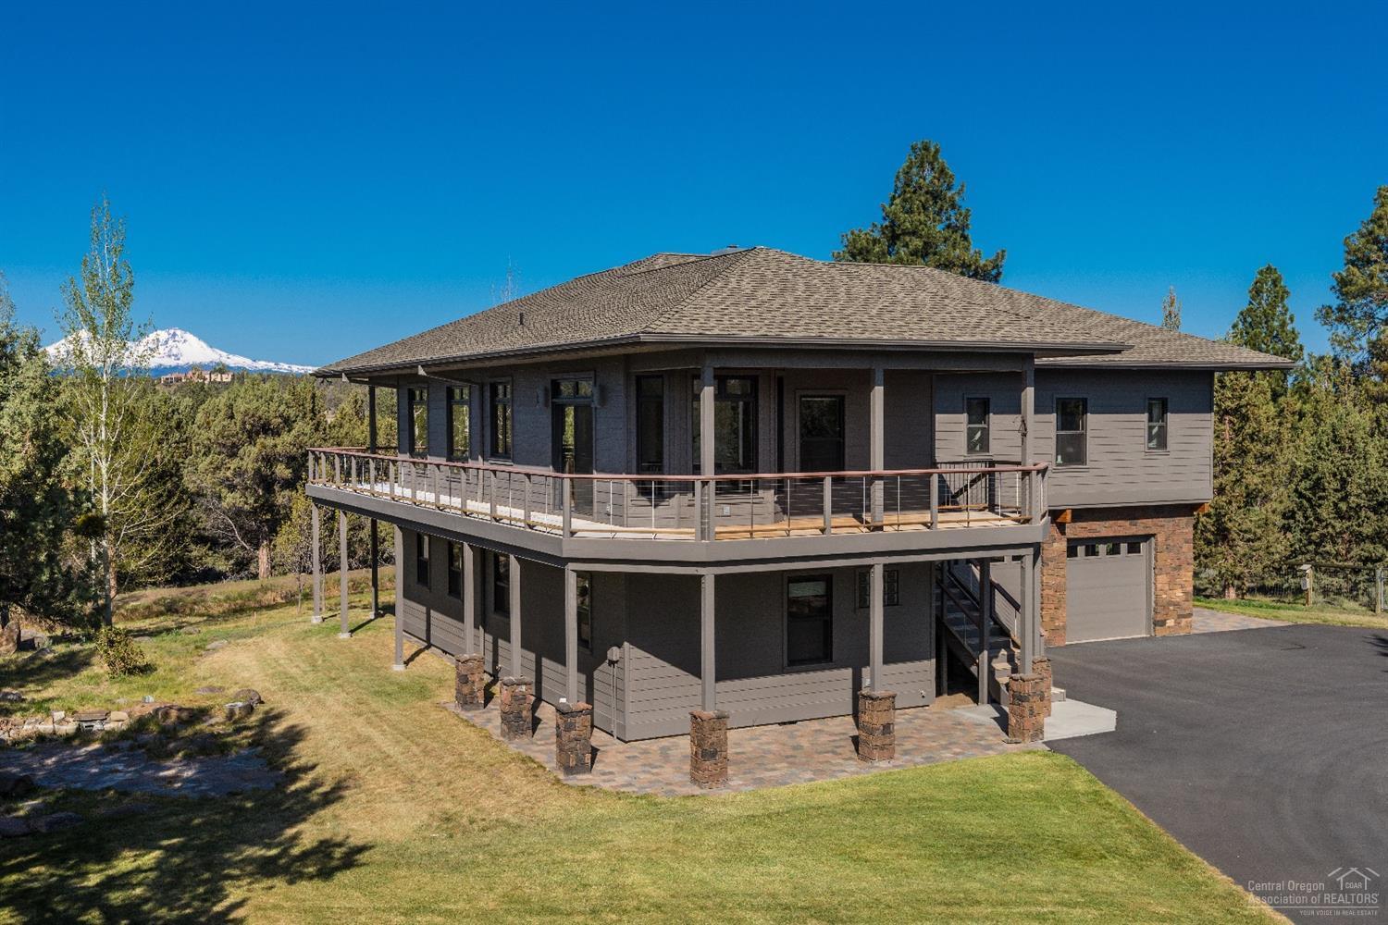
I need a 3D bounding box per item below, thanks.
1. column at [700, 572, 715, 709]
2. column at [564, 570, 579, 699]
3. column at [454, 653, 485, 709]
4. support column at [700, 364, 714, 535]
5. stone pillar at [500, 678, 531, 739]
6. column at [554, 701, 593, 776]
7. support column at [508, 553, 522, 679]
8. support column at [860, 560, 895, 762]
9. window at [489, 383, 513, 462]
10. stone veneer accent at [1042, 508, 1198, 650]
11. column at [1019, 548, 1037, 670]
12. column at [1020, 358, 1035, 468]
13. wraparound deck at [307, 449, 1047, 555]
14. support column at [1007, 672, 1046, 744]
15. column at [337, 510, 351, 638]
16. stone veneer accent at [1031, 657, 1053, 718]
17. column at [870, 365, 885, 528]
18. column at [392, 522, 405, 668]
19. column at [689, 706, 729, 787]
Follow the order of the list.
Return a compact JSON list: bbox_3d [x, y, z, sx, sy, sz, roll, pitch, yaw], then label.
[{"bbox_3d":[0.205,2.558,19.124,0.142,1.970,0.142,-1,2,-27],"label":"column"},{"bbox_3d":[-1.769,2.532,19.573,0.140,2.001,0.140,-1,2,-28],"label":"column"},{"bbox_3d":[-3.926,3.857,23.658,0.408,0.887,0.408,-1,2,-28],"label":"column"},{"bbox_3d":[0.200,-0.114,19.007,0.140,2.437,0.140,-1,2,-28],"label":"support column"},{"bbox_3d":[-2.854,3.929,21.652,0.408,0.934,0.408,-1,2,-28],"label":"stone pillar"},{"bbox_3d":[-1.756,4.005,19.600,0.408,0.965,0.408,-1,2,-28],"label":"column"},{"bbox_3d":[-2.920,2.479,21.980,0.145,1.950,0.145,-1,2,-27],"label":"support column"},{"bbox_3d":[2.777,3.012,20.439,0.410,3.010,0.410,-1,2,-27],"label":"support column"},{"bbox_3d":[-3.762,-0.812,26.213,0.113,1.521,1.325,-1,2,-28],"label":"window"},{"bbox_3d":[9.873,2.565,31.633,4.869,3.152,0.350,-1,2,-28],"label":"stone veneer accent"},{"bbox_3d":[5.412,2.466,21.888,0.140,2.029,0.140,-1,2,-28],"label":"column"},{"bbox_3d":[5.334,-0.591,21.611,0.142,2.150,0.142,-1,2,-27],"label":"column"},{"bbox_3d":[-1.408,0.443,28.327,9.305,1.195,18.272,-1,2,-28],"label":"wraparound deck"},{"bbox_3d":[5.360,3.931,21.776,0.410,1.060,0.410,-1,2,-27],"label":"support column"},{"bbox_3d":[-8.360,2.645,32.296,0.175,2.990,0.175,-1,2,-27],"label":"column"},{"bbox_3d":[5.961,3.910,23.524,0.408,0.956,0.408,-1,2,-28],"label":"stone veneer accent"},{"bbox_3d":[2.765,-0.201,20.326,0.142,2.460,0.142,-1,2,-27],"label":"column"},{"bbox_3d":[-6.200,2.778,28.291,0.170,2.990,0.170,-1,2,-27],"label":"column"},{"bbox_3d":[0.224,4.052,19.183,0.410,1.040,0.410,-1,2,-27],"label":"column"}]

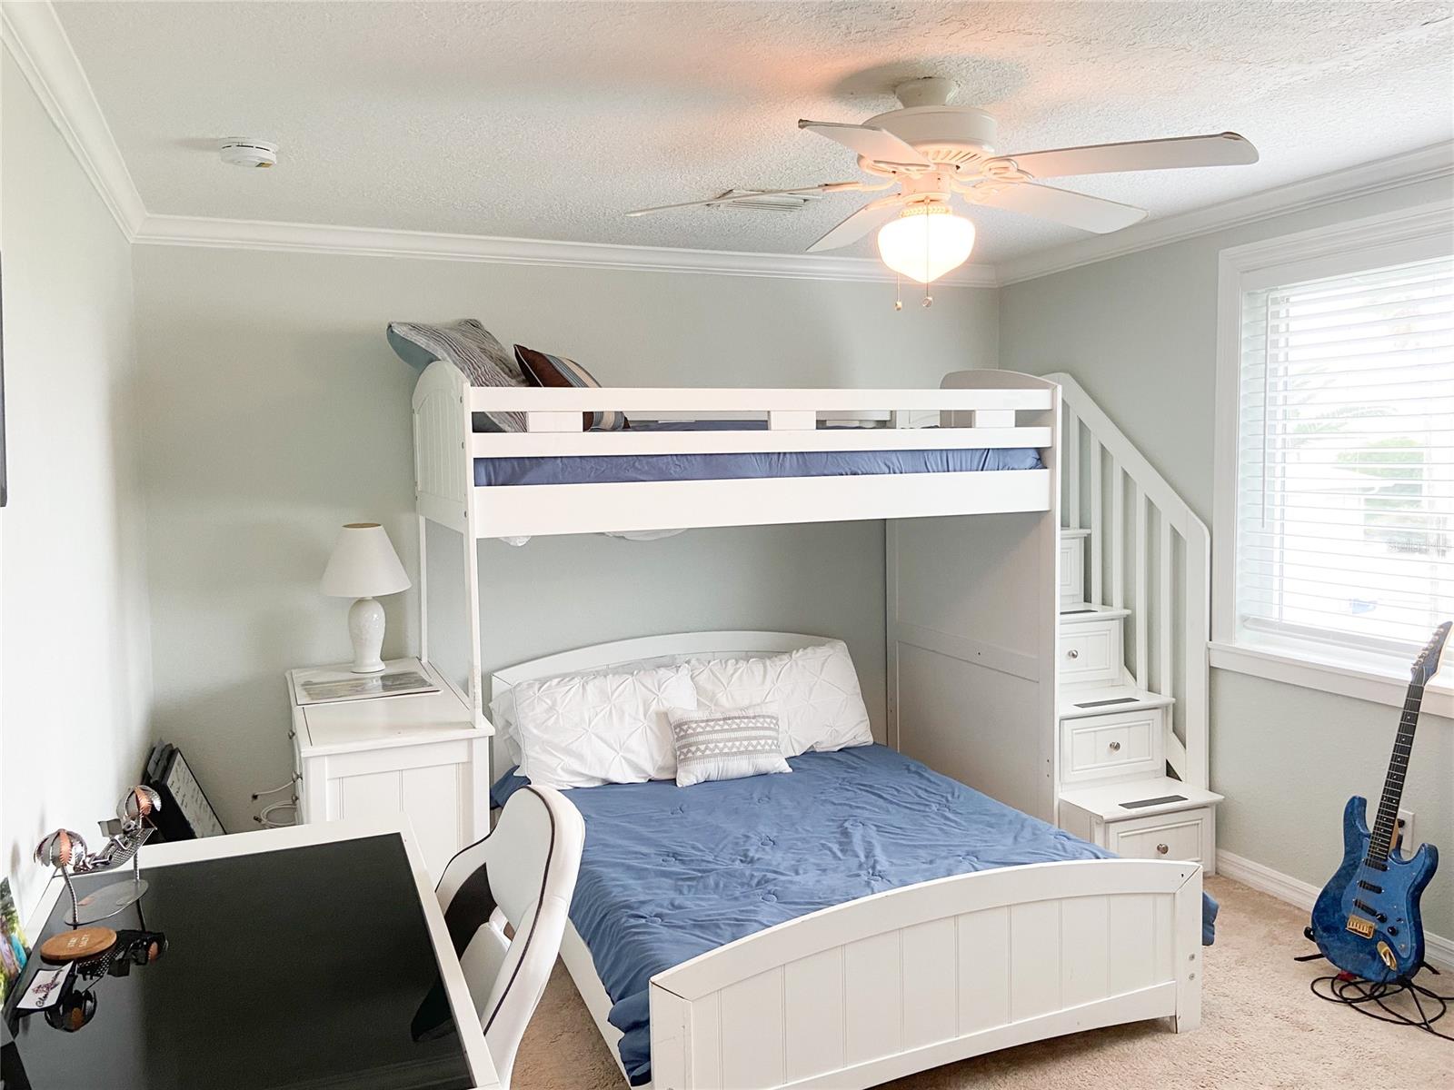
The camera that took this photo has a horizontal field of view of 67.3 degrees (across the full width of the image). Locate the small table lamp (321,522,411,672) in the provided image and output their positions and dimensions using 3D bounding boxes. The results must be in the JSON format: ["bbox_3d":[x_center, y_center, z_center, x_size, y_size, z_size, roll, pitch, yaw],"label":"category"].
[{"bbox_3d":[-1.239,0.182,3.745,0.287,0.497,0.287,-3,5,-23],"label":"small table lamp"}]

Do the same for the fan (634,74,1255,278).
[{"bbox_3d":[0.441,-0.798,2.412,1.320,0.429,1.320,-3,5,-23],"label":"fan"}]

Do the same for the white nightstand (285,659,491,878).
[{"bbox_3d":[-1.062,0.866,3.384,0.495,0.794,1.157,-3,5,-23],"label":"white nightstand"}]

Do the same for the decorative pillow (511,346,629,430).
[{"bbox_3d":[-0.509,-0.511,3.636,0.140,0.400,0.400,-44,-5,12],"label":"decorative pillow"}]

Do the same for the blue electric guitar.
[{"bbox_3d":[1.804,0.685,2.937,0.070,0.985,0.320,19,-6,-21],"label":"blue electric guitar"}]

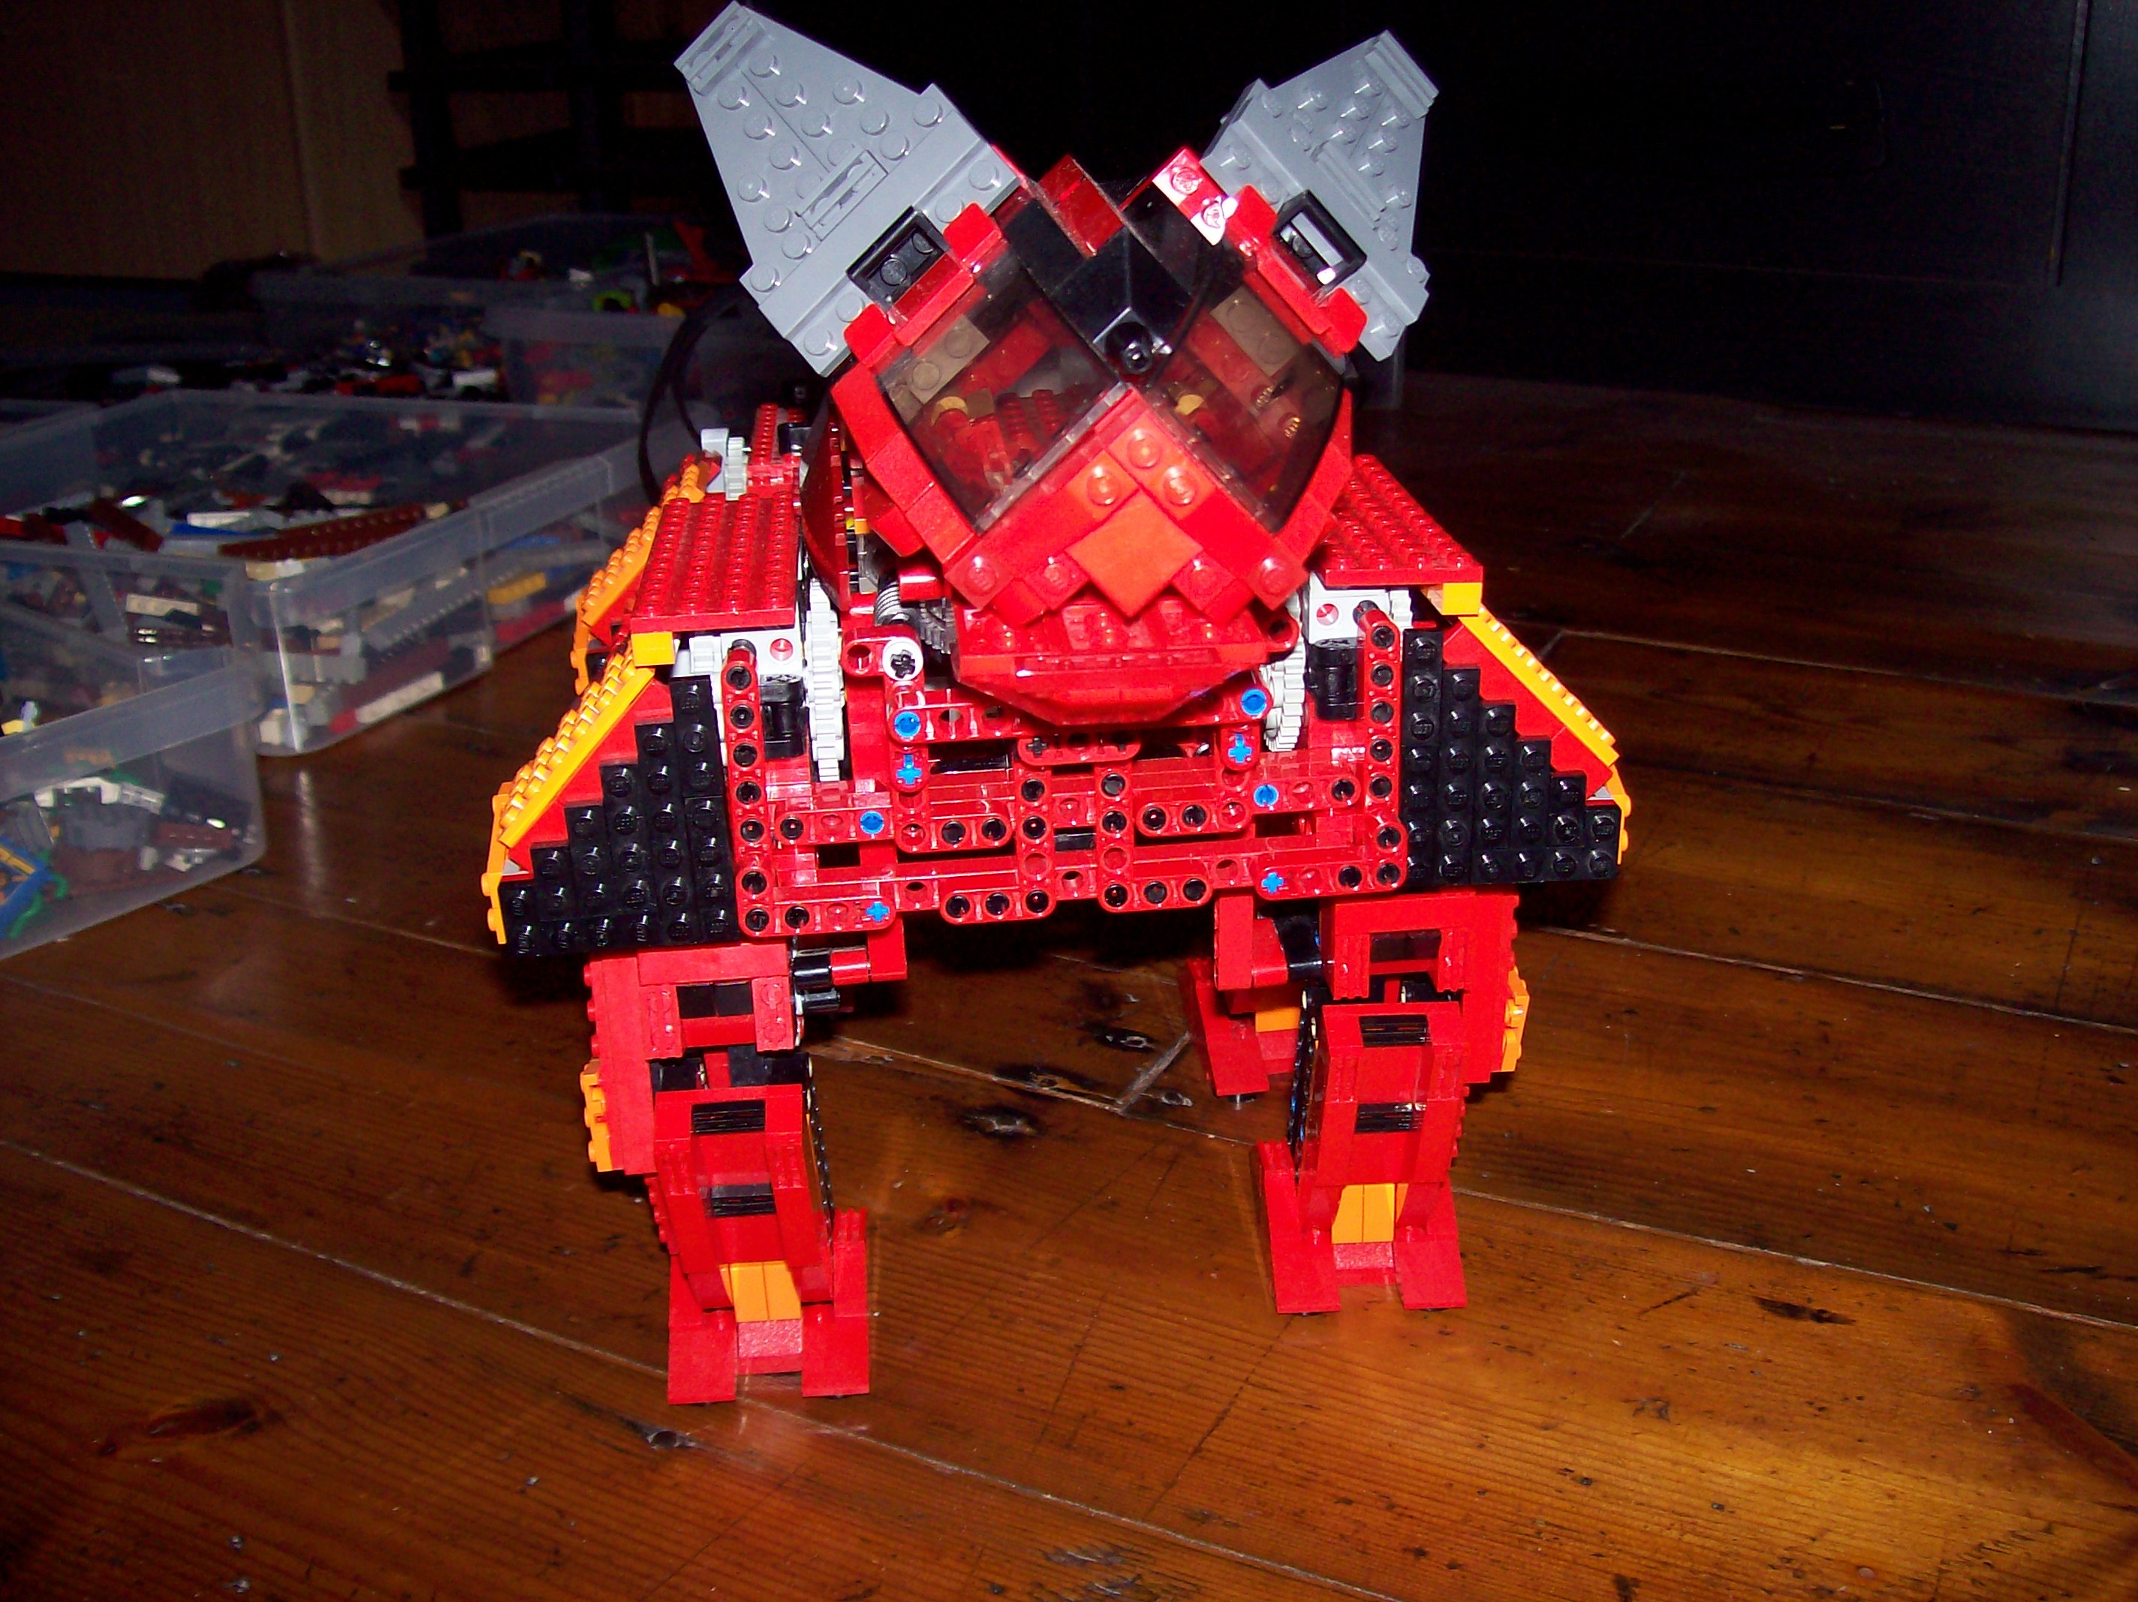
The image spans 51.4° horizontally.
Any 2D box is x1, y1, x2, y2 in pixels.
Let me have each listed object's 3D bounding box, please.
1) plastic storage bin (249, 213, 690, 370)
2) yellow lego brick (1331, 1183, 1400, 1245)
[{"bbox_3d":[-0.423,-0.419,1.864,0.330,0.088,0.350,9,24,24],"label":"plastic storage bin"},{"bbox_3d":[0.076,0.104,0.581,0.016,0.018,0.013,-3,22,-3],"label":"yellow lego brick"}]

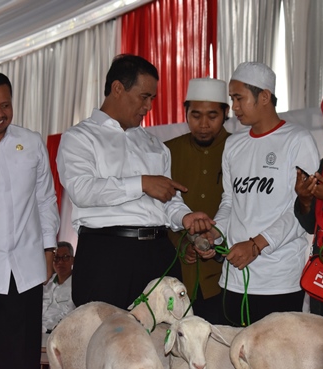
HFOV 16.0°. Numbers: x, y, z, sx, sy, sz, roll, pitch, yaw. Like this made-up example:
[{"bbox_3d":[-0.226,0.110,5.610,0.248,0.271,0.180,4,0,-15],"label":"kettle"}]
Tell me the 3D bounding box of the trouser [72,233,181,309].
[{"bbox_3d":[-0.128,0.670,4.220,0.390,1.020,0.280,3,-5,-34],"label":"trouser"}]

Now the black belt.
[{"bbox_3d":[-0.139,0.179,4.240,0.340,0.045,0.250,3,-5,-36],"label":"black belt"}]

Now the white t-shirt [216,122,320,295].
[{"bbox_3d":[0.420,0.096,4.570,0.440,0.690,0.320,-2,-5,27],"label":"white t-shirt"}]

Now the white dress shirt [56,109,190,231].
[{"bbox_3d":[-0.144,-0.055,4.210,0.480,0.470,0.360,3,-5,-35],"label":"white dress shirt"}]

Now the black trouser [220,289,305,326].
[{"bbox_3d":[0.405,0.670,4.560,0.360,0.960,0.260,-2,-5,25],"label":"black trouser"}]

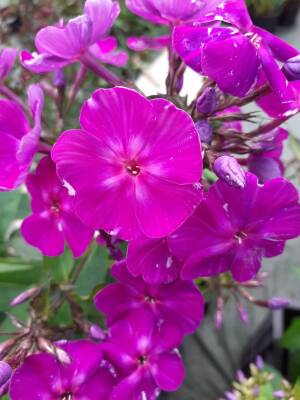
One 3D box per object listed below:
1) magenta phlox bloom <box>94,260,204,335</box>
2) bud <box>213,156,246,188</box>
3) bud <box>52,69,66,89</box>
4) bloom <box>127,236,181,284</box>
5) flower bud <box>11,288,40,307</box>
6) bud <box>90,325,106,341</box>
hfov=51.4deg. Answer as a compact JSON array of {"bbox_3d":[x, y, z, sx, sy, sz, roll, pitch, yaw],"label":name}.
[{"bbox_3d":[0.000,0.036,0.113,0.039,0.012,0.035,0,38,0],"label":"magenta phlox bloom"},{"bbox_3d":[0.025,-0.009,0.098,0.007,0.007,0.013,-42,68,0],"label":"bud"},{"bbox_3d":[-0.041,-0.055,0.142,0.006,0.009,0.006,-3,12,0],"label":"bud"},{"bbox_3d":[0.003,0.017,0.105,0.031,0.011,0.029,0,63,0],"label":"bloom"},{"bbox_3d":[-0.055,0.043,0.138,0.015,0.004,0.004,-31,90,-12],"label":"flower bud"},{"bbox_3d":[-0.021,0.054,0.128,0.008,0.005,0.005,40,90,20],"label":"bud"}]

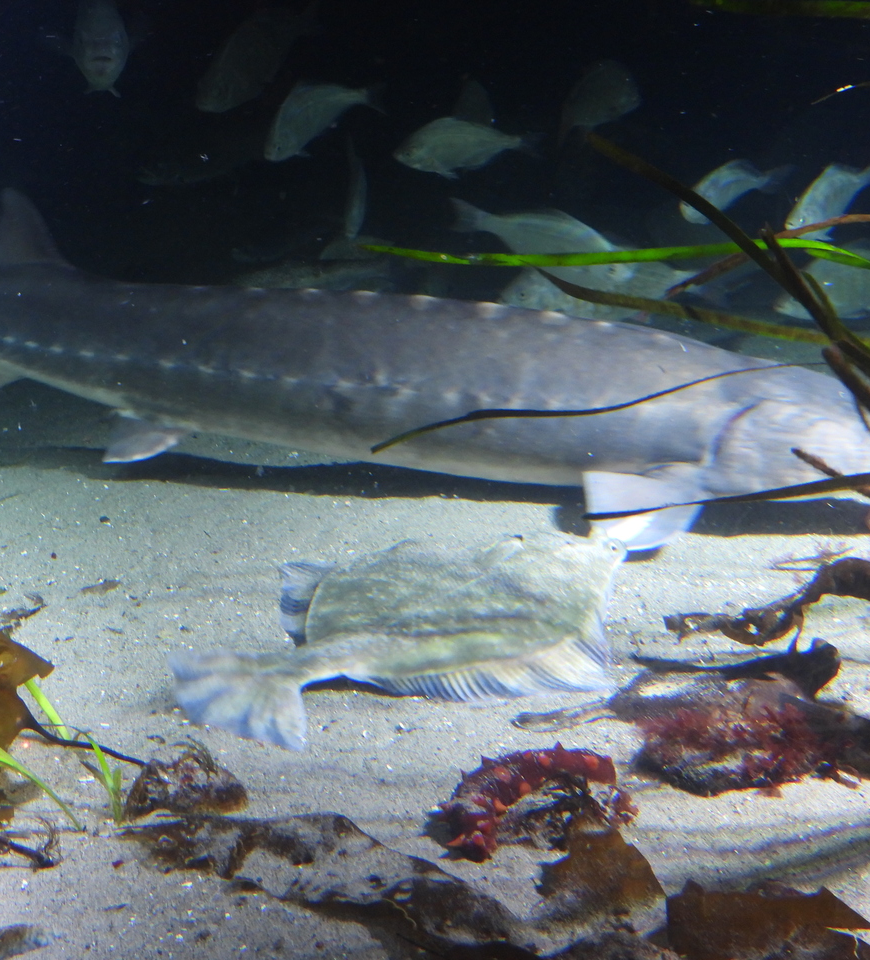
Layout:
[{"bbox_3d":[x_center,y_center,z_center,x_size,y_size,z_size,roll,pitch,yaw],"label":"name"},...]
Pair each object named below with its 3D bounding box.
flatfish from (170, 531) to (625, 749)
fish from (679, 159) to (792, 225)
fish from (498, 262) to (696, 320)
[{"bbox_3d":[-0.027,0.137,1.470,0.470,0.065,0.250,-13,23,-31],"label":"flatfish"},{"bbox_3d":[0.524,-0.512,2.800,0.225,0.085,0.045,-28,22,-17],"label":"fish"},{"bbox_3d":[0.262,-0.301,2.500,0.310,0.120,0.050,2,13,-4],"label":"fish"}]

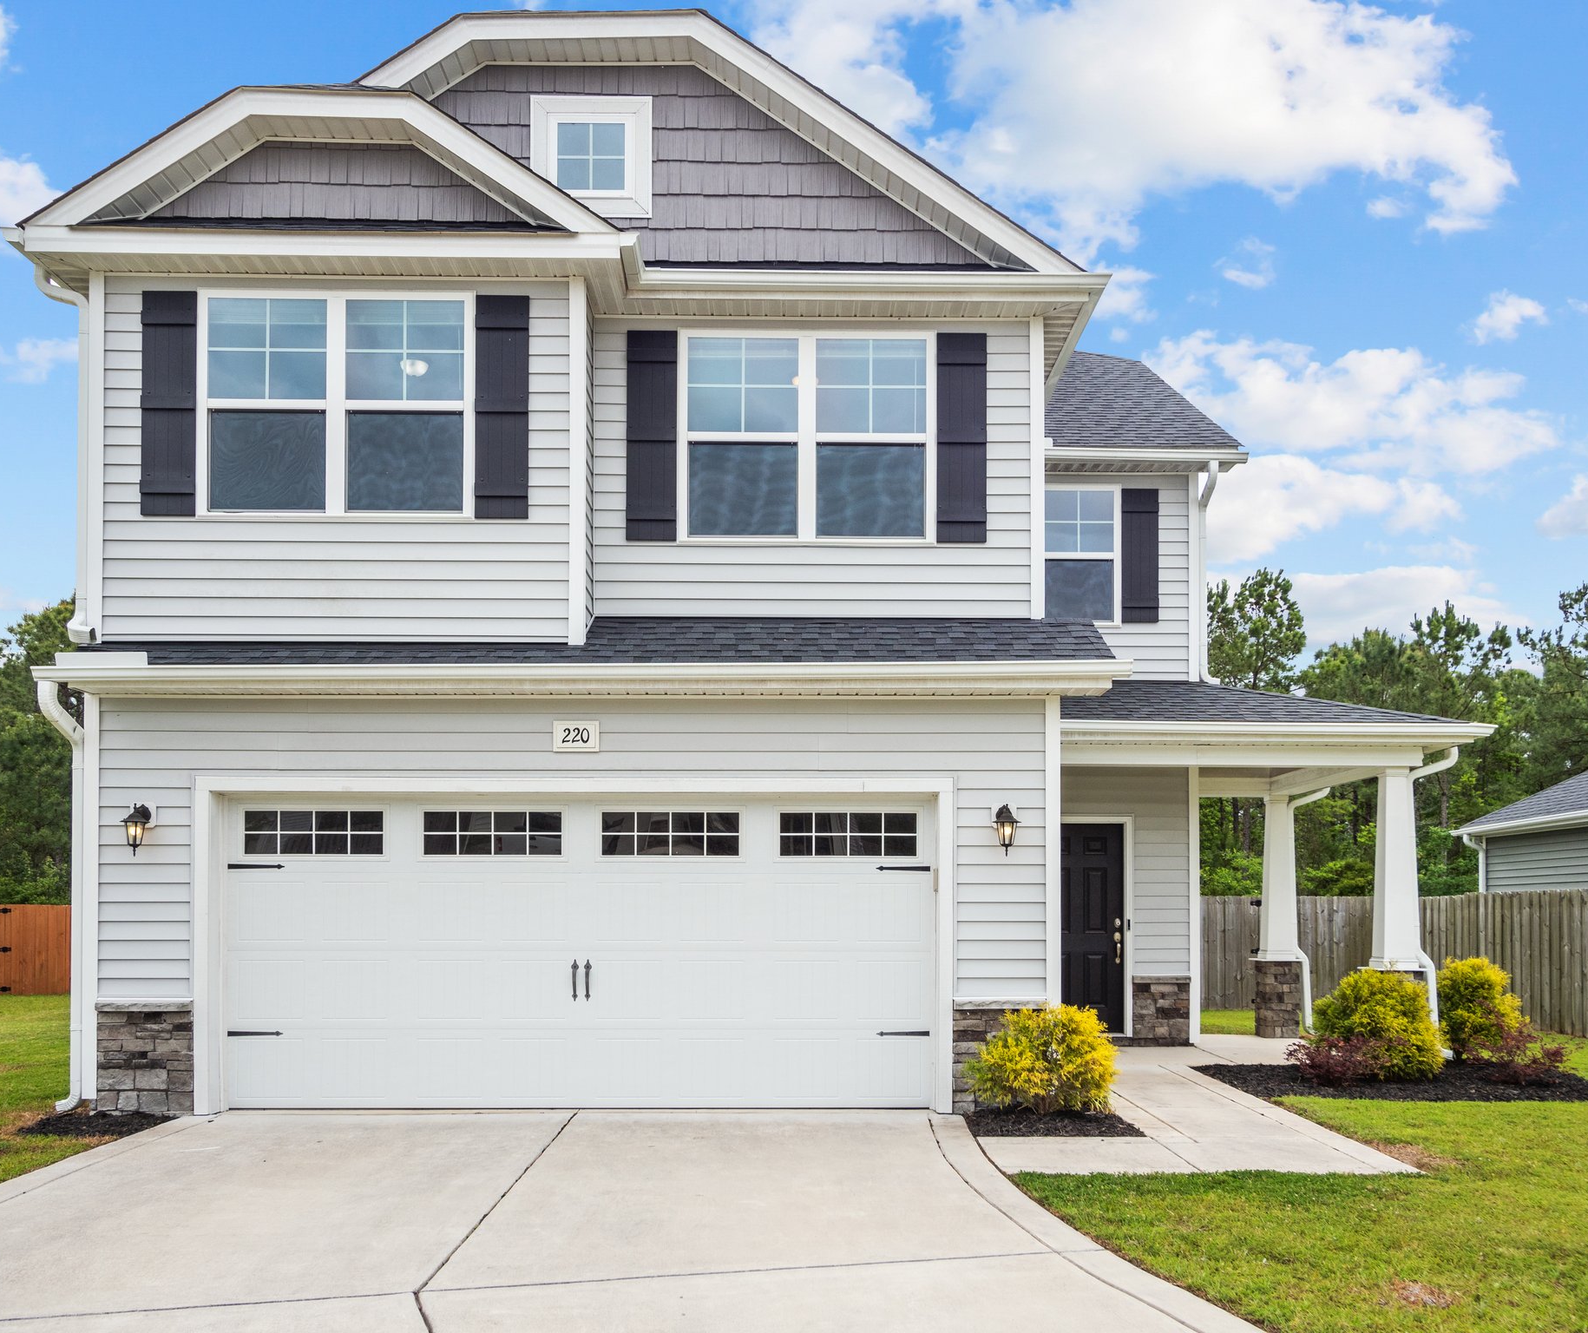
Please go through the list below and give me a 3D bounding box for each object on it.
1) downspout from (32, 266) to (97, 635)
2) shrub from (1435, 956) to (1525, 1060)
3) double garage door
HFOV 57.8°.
[{"bbox_3d":[-4.923,-1.424,9.700,0.430,2.580,0.180,0,-1,-1],"label":"downspout"},{"bbox_3d":[5.708,2.840,12.000,0.820,0.870,0.800,0,-2,-1],"label":"shrub"},{"bbox_3d":[-1.459,1.950,9.780,4.840,2.140,0.080,0,-1,-1],"label":"double garage door"}]

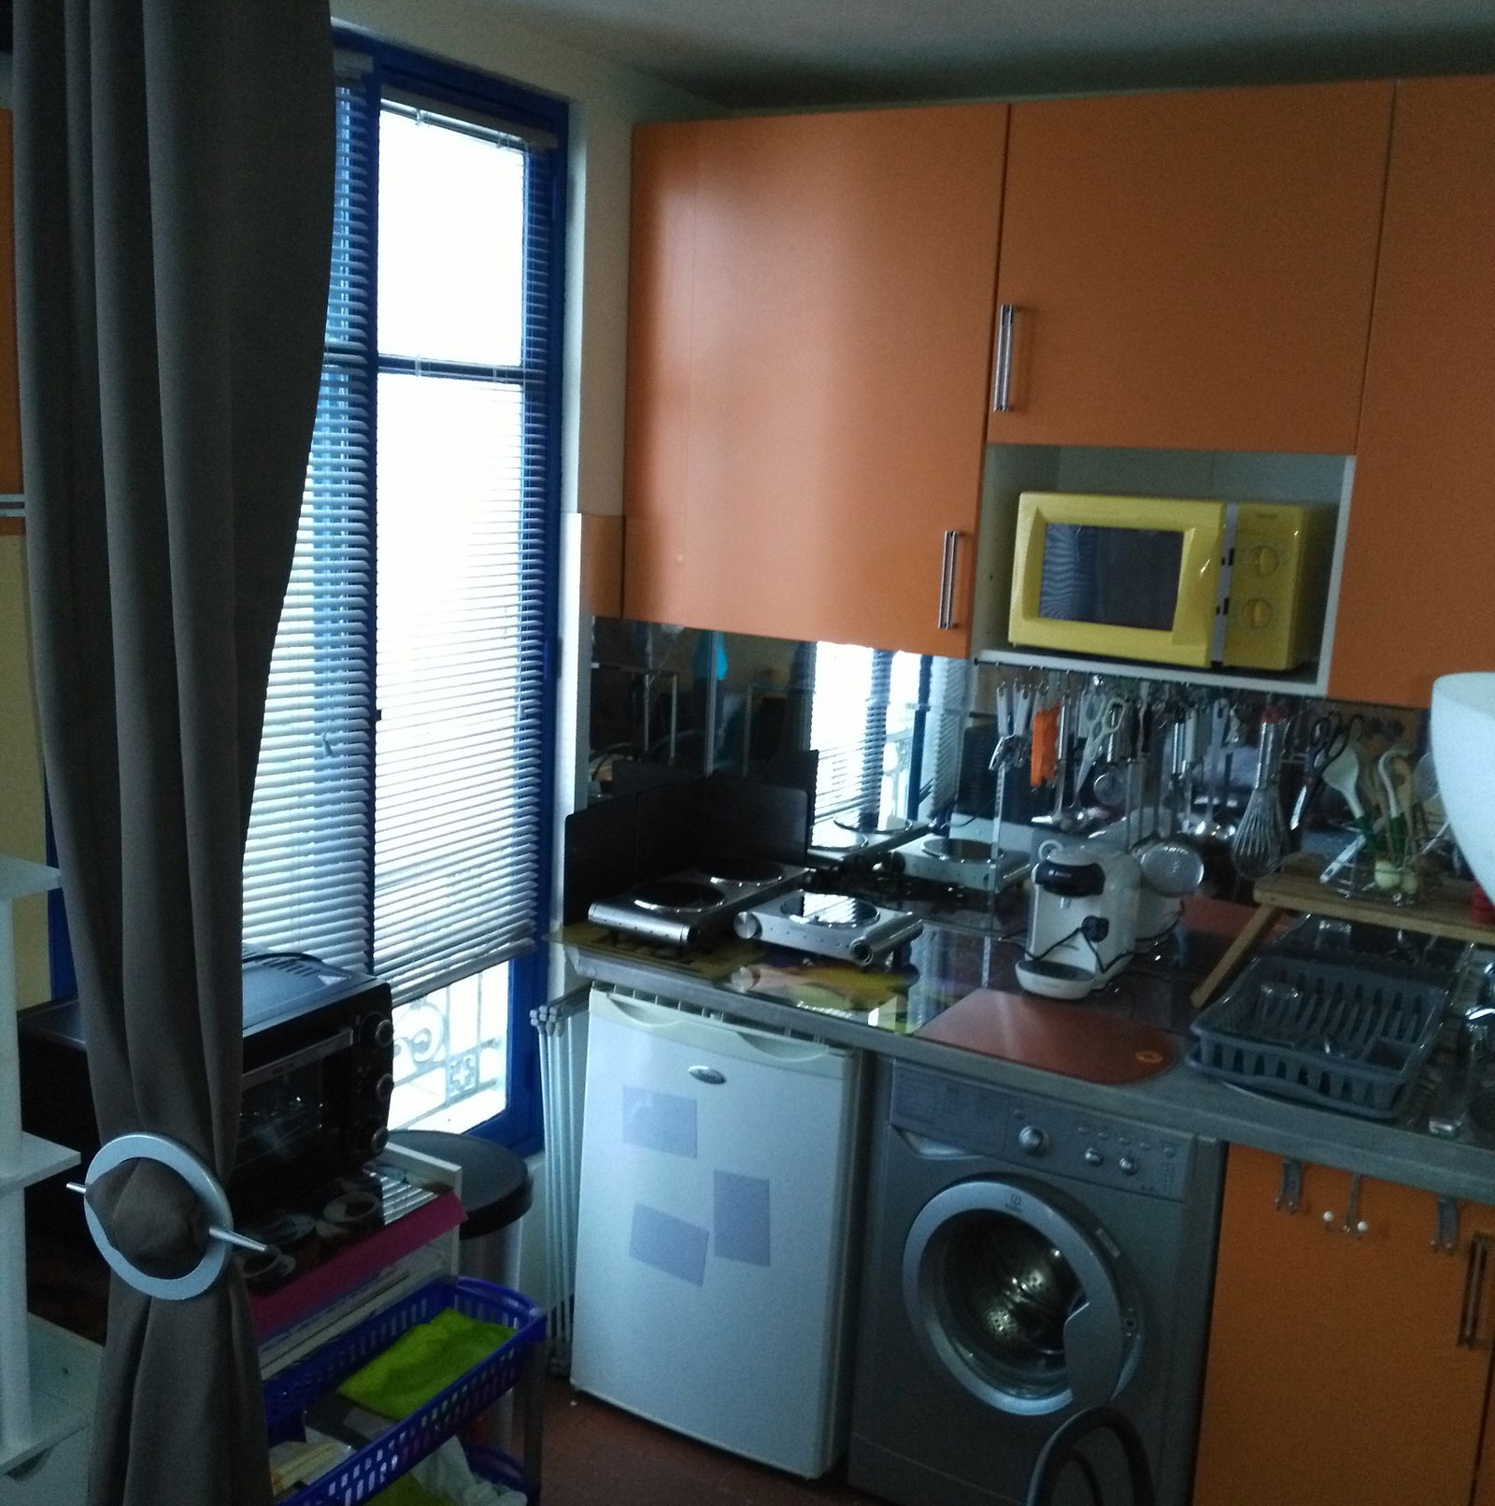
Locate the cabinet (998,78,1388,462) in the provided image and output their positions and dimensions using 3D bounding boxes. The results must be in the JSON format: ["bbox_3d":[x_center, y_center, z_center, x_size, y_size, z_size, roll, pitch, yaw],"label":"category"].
[{"bbox_3d":[0.772,-0.786,2.721,0.599,0.548,0.380,9,12,28],"label":"cabinet"}]

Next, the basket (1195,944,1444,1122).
[{"bbox_3d":[0.926,0.464,2.619,0.325,0.105,0.475,9,12,28],"label":"basket"}]

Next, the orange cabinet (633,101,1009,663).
[{"bbox_3d":[0.180,-0.690,3.071,0.735,0.923,0.380,9,12,28],"label":"orange cabinet"}]

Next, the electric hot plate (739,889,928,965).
[{"bbox_3d":[0.150,0.345,3.106,0.290,0.085,0.260,9,12,28],"label":"electric hot plate"}]

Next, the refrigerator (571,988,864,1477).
[{"bbox_3d":[0.053,0.842,3.187,0.545,0.840,0.580,9,12,28],"label":"refrigerator"}]

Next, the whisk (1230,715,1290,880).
[{"bbox_3d":[0.925,0.076,2.910,0.076,0.311,0.076,9,12,28],"label":"whisk"}]

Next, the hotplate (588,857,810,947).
[{"bbox_3d":[-0.091,0.305,3.264,0.240,0.083,0.510,9,12,28],"label":"hotplate"}]

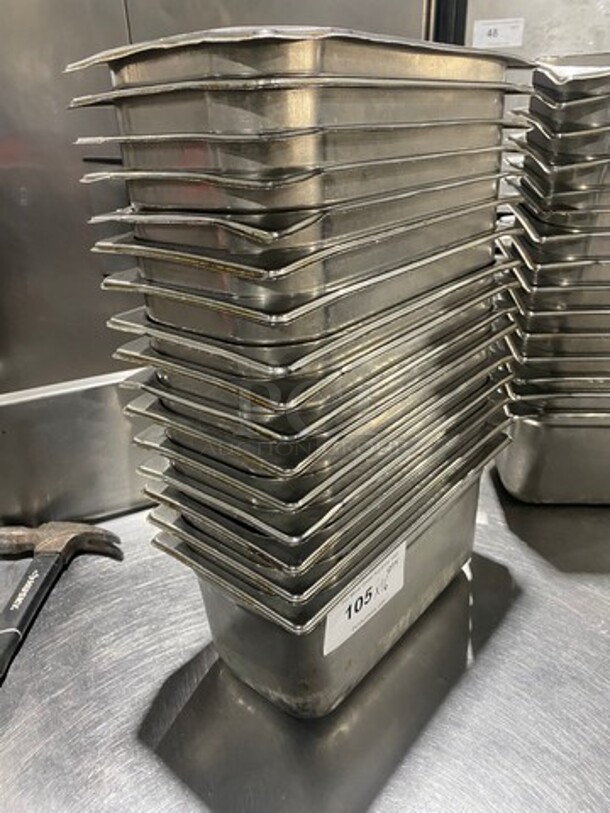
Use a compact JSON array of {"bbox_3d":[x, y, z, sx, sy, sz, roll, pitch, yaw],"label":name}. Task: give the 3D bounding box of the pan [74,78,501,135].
[{"bbox_3d":[0.023,-0.162,0.460,0.175,0.130,0.325,17,31,37],"label":"pan"}]

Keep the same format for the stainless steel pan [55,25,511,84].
[{"bbox_3d":[0.022,-0.179,0.453,0.175,0.130,0.325,17,31,37],"label":"stainless steel pan"}]

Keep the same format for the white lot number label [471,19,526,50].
[{"bbox_3d":[0.397,-0.764,1.252,0.102,0.051,0.002,-3,25,0],"label":"white lot number label"}]

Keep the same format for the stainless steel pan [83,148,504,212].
[{"bbox_3d":[0.024,-0.122,0.478,0.175,0.130,0.325,17,31,37],"label":"stainless steel pan"}]

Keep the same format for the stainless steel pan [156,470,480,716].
[{"bbox_3d":[0.045,0.140,0.592,0.168,0.148,0.320,17,32,37],"label":"stainless steel pan"}]

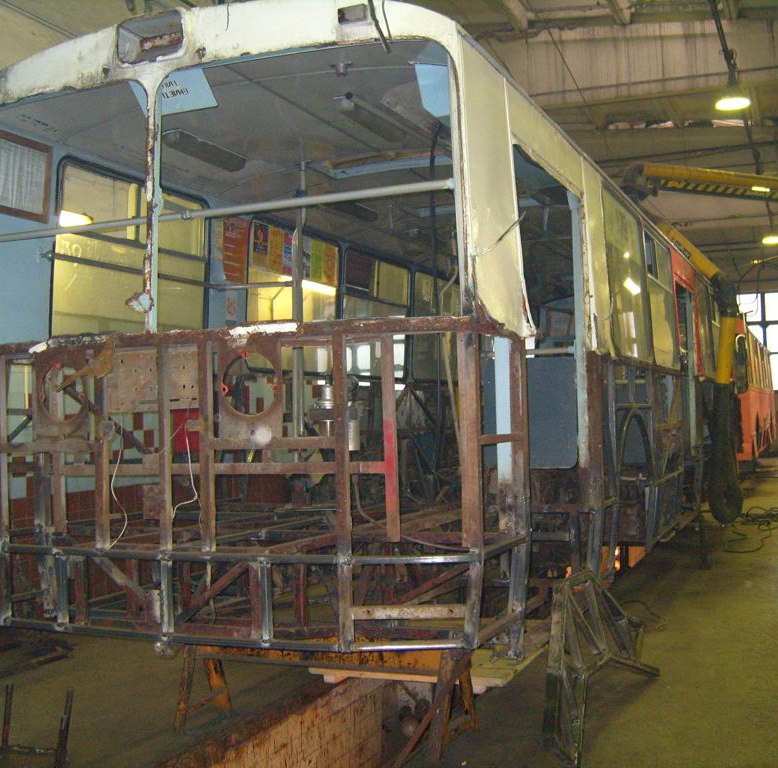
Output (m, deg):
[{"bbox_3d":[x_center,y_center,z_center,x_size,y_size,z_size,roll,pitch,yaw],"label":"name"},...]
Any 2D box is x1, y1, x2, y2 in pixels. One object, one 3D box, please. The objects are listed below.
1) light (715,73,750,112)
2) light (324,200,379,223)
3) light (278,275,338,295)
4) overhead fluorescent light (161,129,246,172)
[{"bbox_3d":[4.549,-3.847,13.712,0.440,0.410,0.440,-2,-2,23],"label":"light"},{"bbox_3d":[-0.249,-1.179,6.923,0.200,0.080,0.640,-2,-2,23],"label":"light"},{"bbox_3d":[-0.882,-1.136,11.486,0.140,0.120,1.420,-2,-2,23],"label":"light"},{"bbox_3d":[-0.966,-1.217,5.327,0.200,0.080,0.640,-2,-2,23],"label":"overhead fluorescent light"}]

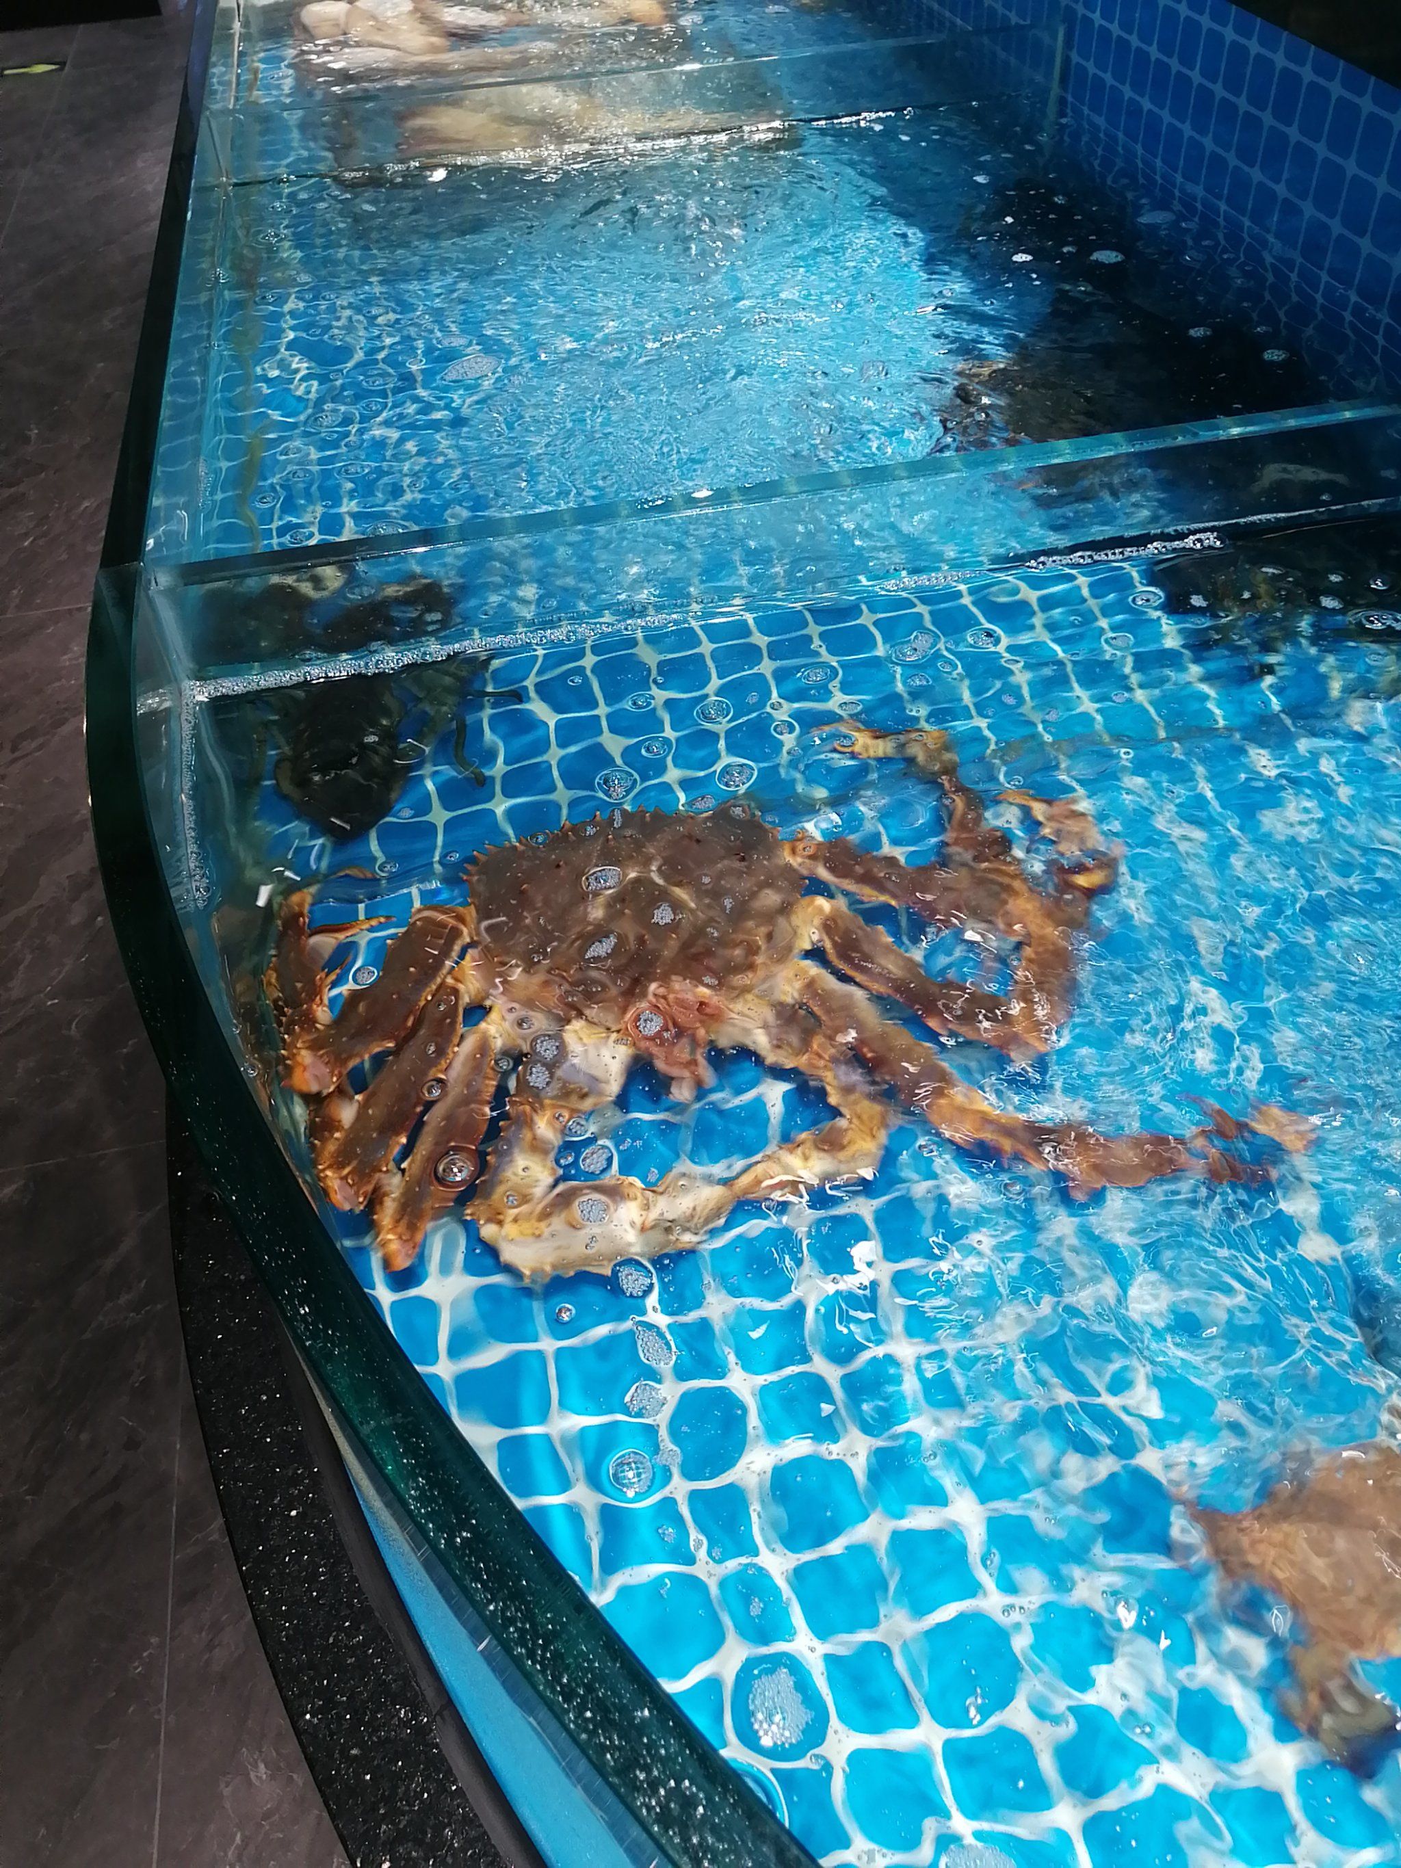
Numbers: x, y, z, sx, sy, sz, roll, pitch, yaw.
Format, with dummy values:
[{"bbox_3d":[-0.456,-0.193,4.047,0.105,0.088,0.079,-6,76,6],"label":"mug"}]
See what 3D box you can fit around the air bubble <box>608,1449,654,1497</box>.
[{"bbox_3d":[-0.027,0.207,0.560,0.018,0.011,0.018,-3,45,0],"label":"air bubble"}]

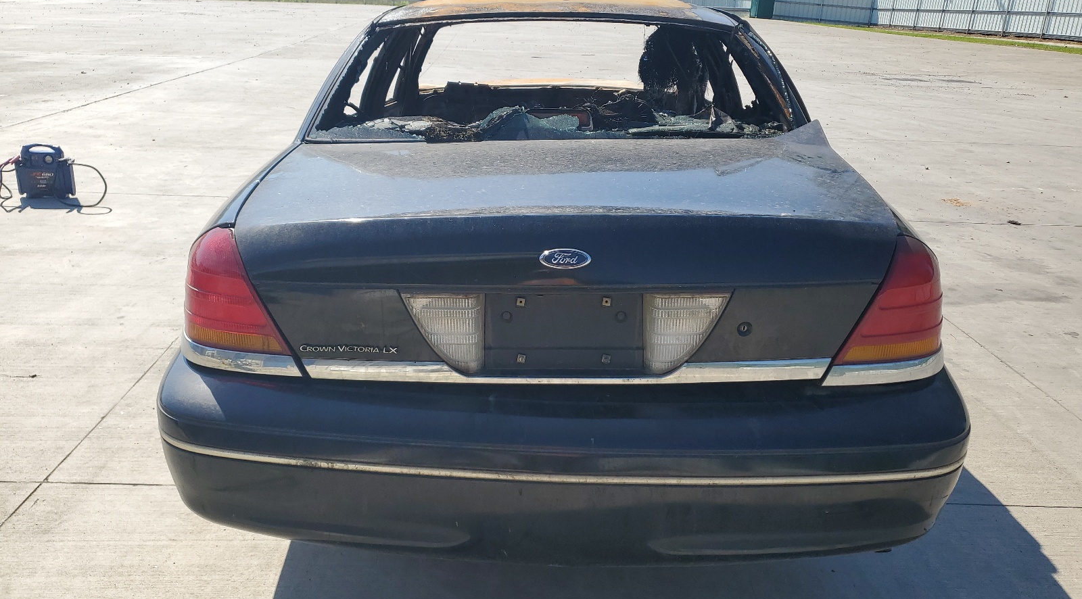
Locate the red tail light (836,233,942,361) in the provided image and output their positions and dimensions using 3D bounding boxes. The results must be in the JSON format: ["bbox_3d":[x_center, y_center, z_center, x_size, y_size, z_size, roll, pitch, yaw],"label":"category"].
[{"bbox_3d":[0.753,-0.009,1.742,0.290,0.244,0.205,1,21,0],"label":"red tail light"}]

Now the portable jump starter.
[{"bbox_3d":[-3.415,-0.890,5.613,0.335,0.355,0.125,0,21,-7],"label":"portable jump starter"}]

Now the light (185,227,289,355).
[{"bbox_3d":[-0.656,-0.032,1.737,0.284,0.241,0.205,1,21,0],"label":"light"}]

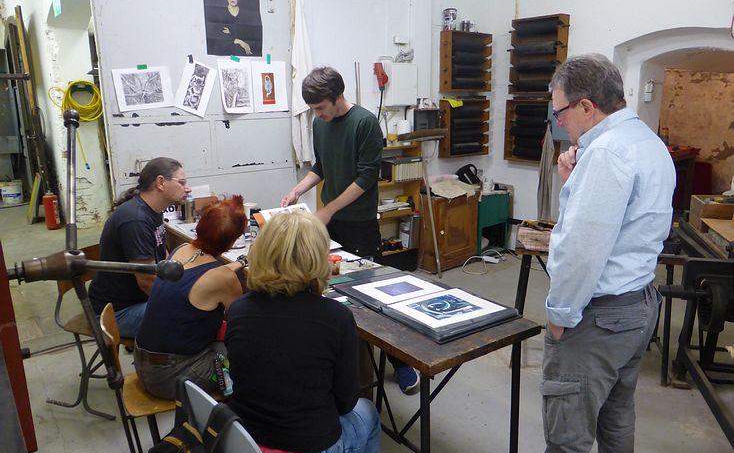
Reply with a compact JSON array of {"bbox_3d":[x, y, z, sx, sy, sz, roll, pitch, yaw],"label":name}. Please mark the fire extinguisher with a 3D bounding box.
[{"bbox_3d":[-4.148,-0.227,6.972,0.165,0.530,0.165,8,16,36],"label":"fire extinguisher"}]

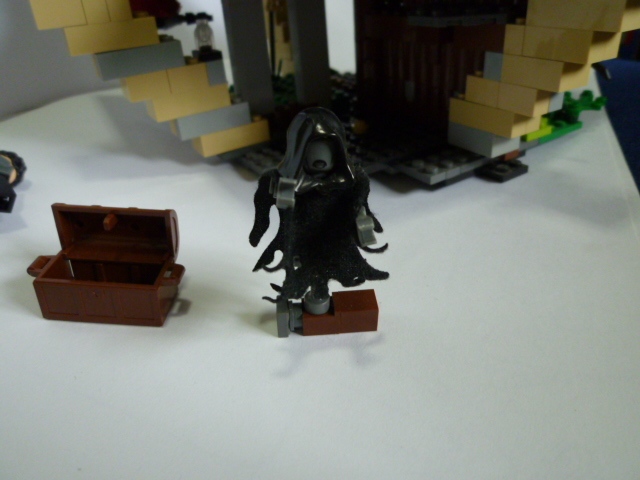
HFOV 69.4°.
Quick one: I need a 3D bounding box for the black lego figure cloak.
[{"bbox_3d":[0.000,-0.007,0.110,0.034,0.048,0.018,-7,31,-7],"label":"black lego figure cloak"}]

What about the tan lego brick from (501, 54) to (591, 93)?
[{"bbox_3d":[0.078,-0.059,0.160,0.016,0.010,0.024,-20,33,-23],"label":"tan lego brick"}]

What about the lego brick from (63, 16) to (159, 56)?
[{"bbox_3d":[-0.079,-0.078,0.175,0.032,0.010,0.014,-21,34,-25],"label":"lego brick"}]

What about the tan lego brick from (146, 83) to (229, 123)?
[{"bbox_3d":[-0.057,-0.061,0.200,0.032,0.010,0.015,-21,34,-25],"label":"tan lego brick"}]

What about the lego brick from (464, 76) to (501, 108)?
[{"bbox_3d":[0.067,-0.059,0.179,0.011,0.010,0.016,-20,33,-23],"label":"lego brick"}]

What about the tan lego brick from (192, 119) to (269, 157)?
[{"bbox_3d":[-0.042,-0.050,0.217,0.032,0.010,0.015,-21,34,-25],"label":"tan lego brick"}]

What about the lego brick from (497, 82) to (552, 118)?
[{"bbox_3d":[0.074,-0.052,0.167,0.008,0.010,0.016,-20,33,-23],"label":"lego brick"}]

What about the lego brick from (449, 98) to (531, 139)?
[{"bbox_3d":[0.066,-0.050,0.184,0.008,0.010,0.032,-20,33,-23],"label":"lego brick"}]

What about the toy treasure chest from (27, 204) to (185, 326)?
[{"bbox_3d":[-0.058,0.005,0.130,0.041,0.028,0.022,3,29,0],"label":"toy treasure chest"}]

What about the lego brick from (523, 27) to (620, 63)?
[{"bbox_3d":[0.081,-0.064,0.149,0.016,0.010,0.024,-20,33,-23],"label":"lego brick"}]

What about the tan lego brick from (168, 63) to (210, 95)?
[{"bbox_3d":[-0.057,-0.070,0.196,0.016,0.010,0.015,-20,33,-23],"label":"tan lego brick"}]

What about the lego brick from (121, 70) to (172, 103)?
[{"bbox_3d":[-0.072,-0.065,0.190,0.016,0.010,0.016,-20,33,-23],"label":"lego brick"}]

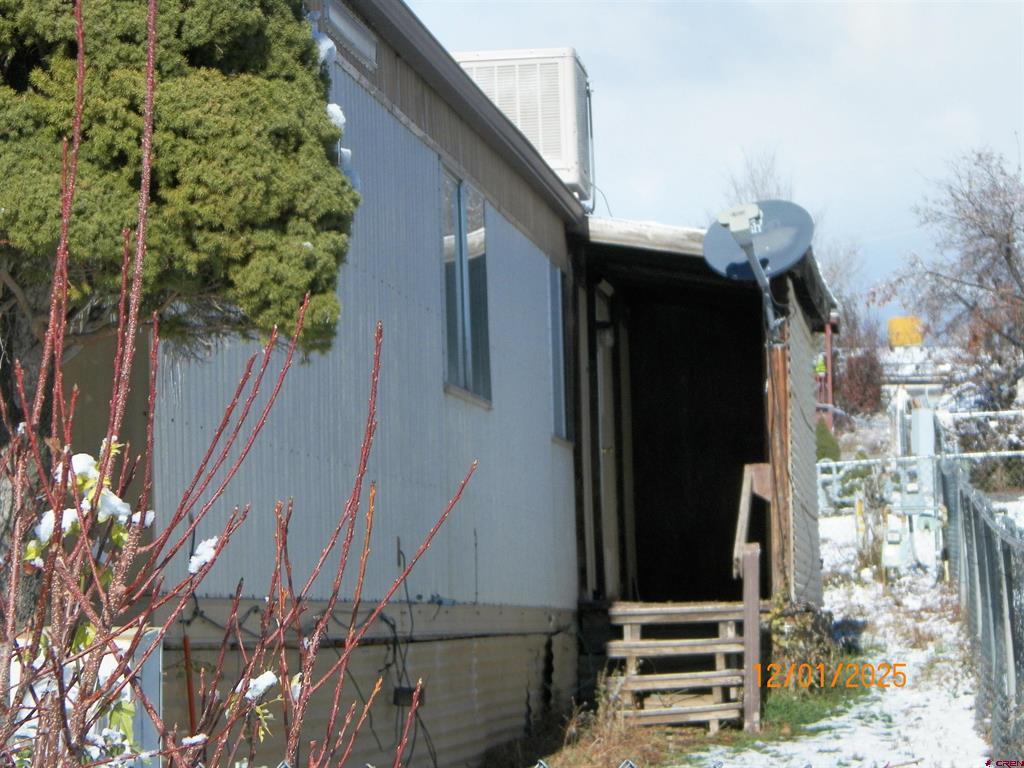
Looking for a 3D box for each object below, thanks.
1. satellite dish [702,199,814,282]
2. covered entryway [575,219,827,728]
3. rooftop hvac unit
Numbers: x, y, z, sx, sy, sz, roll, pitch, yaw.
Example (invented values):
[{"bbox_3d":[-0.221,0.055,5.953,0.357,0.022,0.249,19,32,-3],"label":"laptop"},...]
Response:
[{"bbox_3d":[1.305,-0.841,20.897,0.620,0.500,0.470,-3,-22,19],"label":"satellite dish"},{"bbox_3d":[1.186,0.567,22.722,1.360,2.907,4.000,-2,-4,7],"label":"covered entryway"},{"bbox_3d":[0.003,-1.541,23.126,0.870,0.810,0.880,-2,-4,5],"label":"rooftop hvac unit"}]

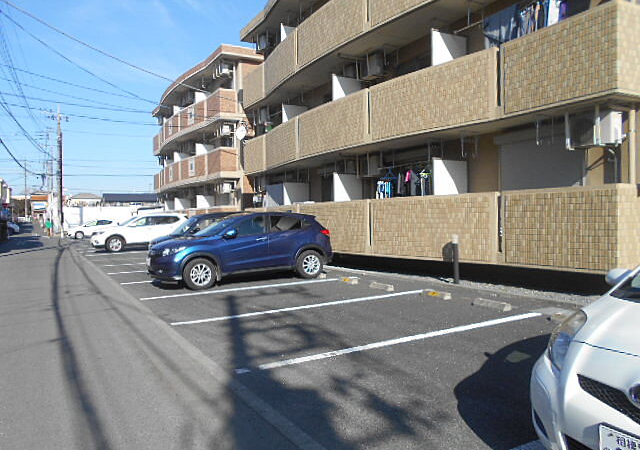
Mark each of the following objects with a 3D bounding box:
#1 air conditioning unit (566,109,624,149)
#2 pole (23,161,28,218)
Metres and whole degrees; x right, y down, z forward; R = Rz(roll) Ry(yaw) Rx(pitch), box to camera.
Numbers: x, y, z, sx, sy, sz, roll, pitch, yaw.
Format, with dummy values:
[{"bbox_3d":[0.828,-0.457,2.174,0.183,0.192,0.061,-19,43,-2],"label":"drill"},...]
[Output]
[{"bbox_3d":[4.728,-1.606,8.303,0.300,0.540,0.760,-1,0,-30],"label":"air conditioning unit"},{"bbox_3d":[-53.800,-6.200,88.000,0.350,11.000,0.350,-1,1,-30],"label":"pole"}]

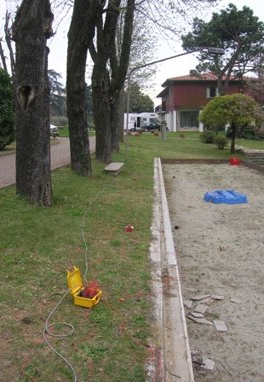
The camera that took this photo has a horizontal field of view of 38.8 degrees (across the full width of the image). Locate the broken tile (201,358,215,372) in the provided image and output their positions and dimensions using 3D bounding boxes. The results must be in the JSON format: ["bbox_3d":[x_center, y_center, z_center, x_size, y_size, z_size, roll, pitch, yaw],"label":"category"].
[{"bbox_3d":[0.588,1.337,2.873,0.085,0.018,0.105,3,10,19],"label":"broken tile"}]

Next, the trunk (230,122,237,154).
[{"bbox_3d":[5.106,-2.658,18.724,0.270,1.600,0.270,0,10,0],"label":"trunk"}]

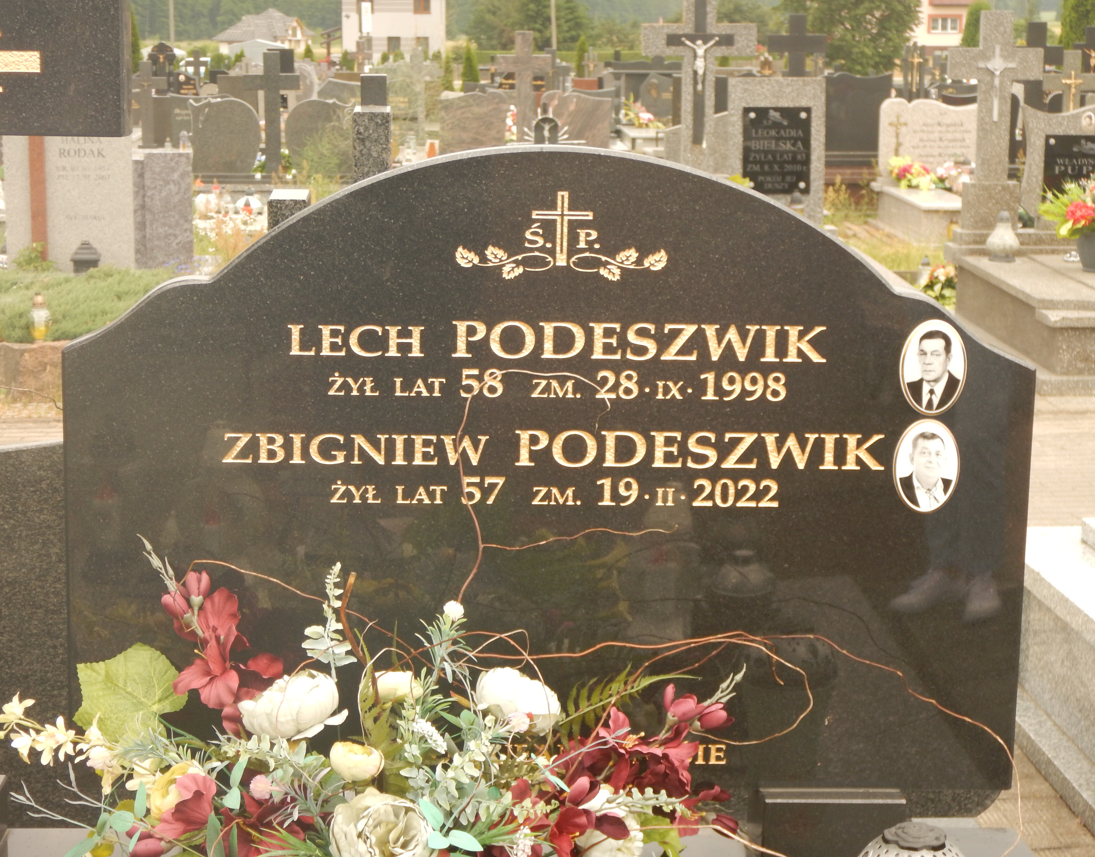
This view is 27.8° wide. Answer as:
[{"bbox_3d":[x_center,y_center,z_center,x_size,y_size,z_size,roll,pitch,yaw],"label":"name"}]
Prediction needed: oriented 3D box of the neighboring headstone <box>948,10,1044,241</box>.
[{"bbox_3d":[2.416,-1.673,12.101,0.514,1.205,0.200,0,10,0],"label":"neighboring headstone"}]

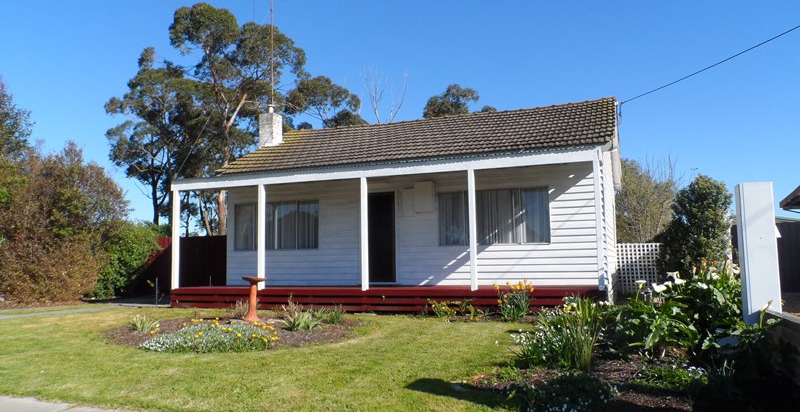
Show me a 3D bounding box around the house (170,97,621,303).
[{"bbox_3d":[0.583,-0.142,14.615,9.550,5.130,7.900,-3,-6,22],"label":"house"}]

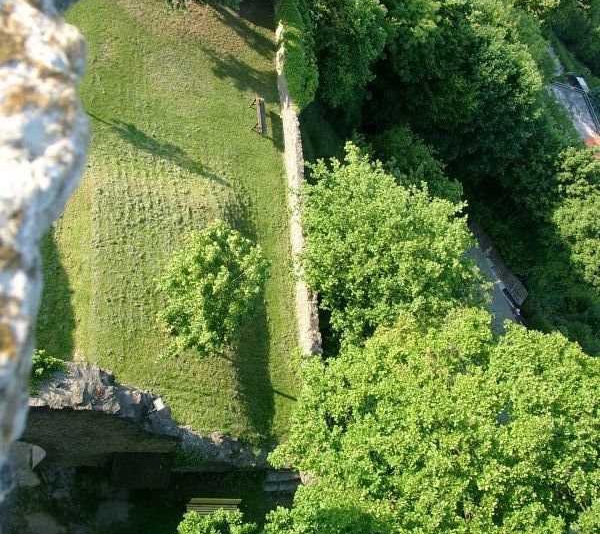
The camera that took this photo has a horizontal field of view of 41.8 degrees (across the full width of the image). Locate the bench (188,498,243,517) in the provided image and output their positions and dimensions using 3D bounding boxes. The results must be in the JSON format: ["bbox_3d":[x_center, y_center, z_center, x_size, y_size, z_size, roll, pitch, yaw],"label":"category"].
[{"bbox_3d":[-2.837,7.919,25.604,1.760,0.840,0.580,10,61,-28],"label":"bench"}]

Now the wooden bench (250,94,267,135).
[{"bbox_3d":[-1.668,-6.402,33.038,0.540,0.800,1.620,4,64,-30],"label":"wooden bench"}]

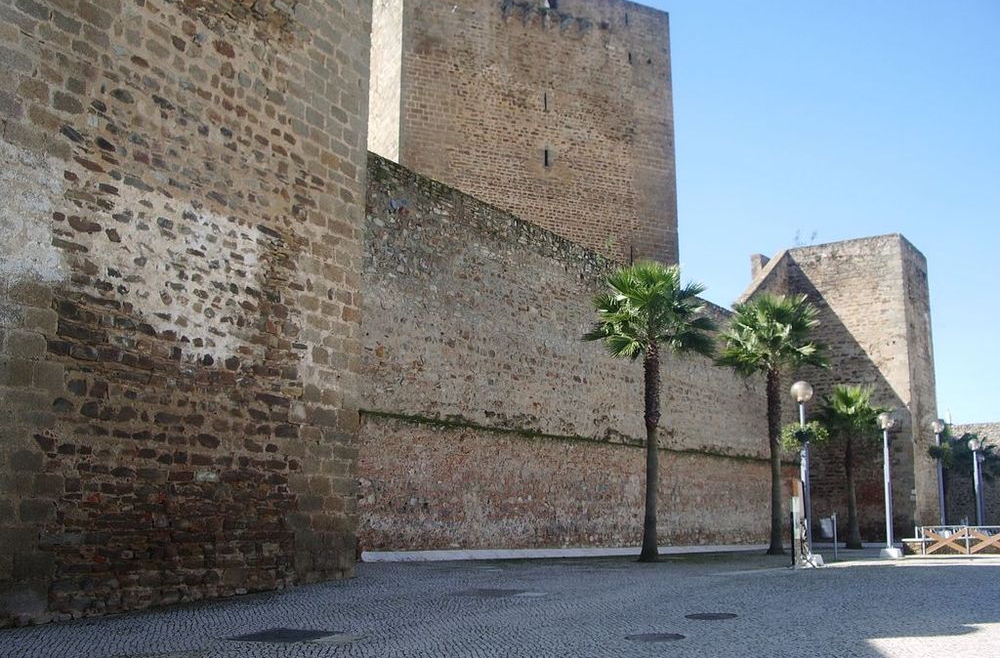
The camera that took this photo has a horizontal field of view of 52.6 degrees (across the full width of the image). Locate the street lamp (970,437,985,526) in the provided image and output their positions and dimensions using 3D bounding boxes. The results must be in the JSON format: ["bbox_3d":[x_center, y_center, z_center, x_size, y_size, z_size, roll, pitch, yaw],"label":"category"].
[{"bbox_3d":[22.318,7.374,47.379,0.550,4.469,0.550,1,-10,0],"label":"street lamp"}]

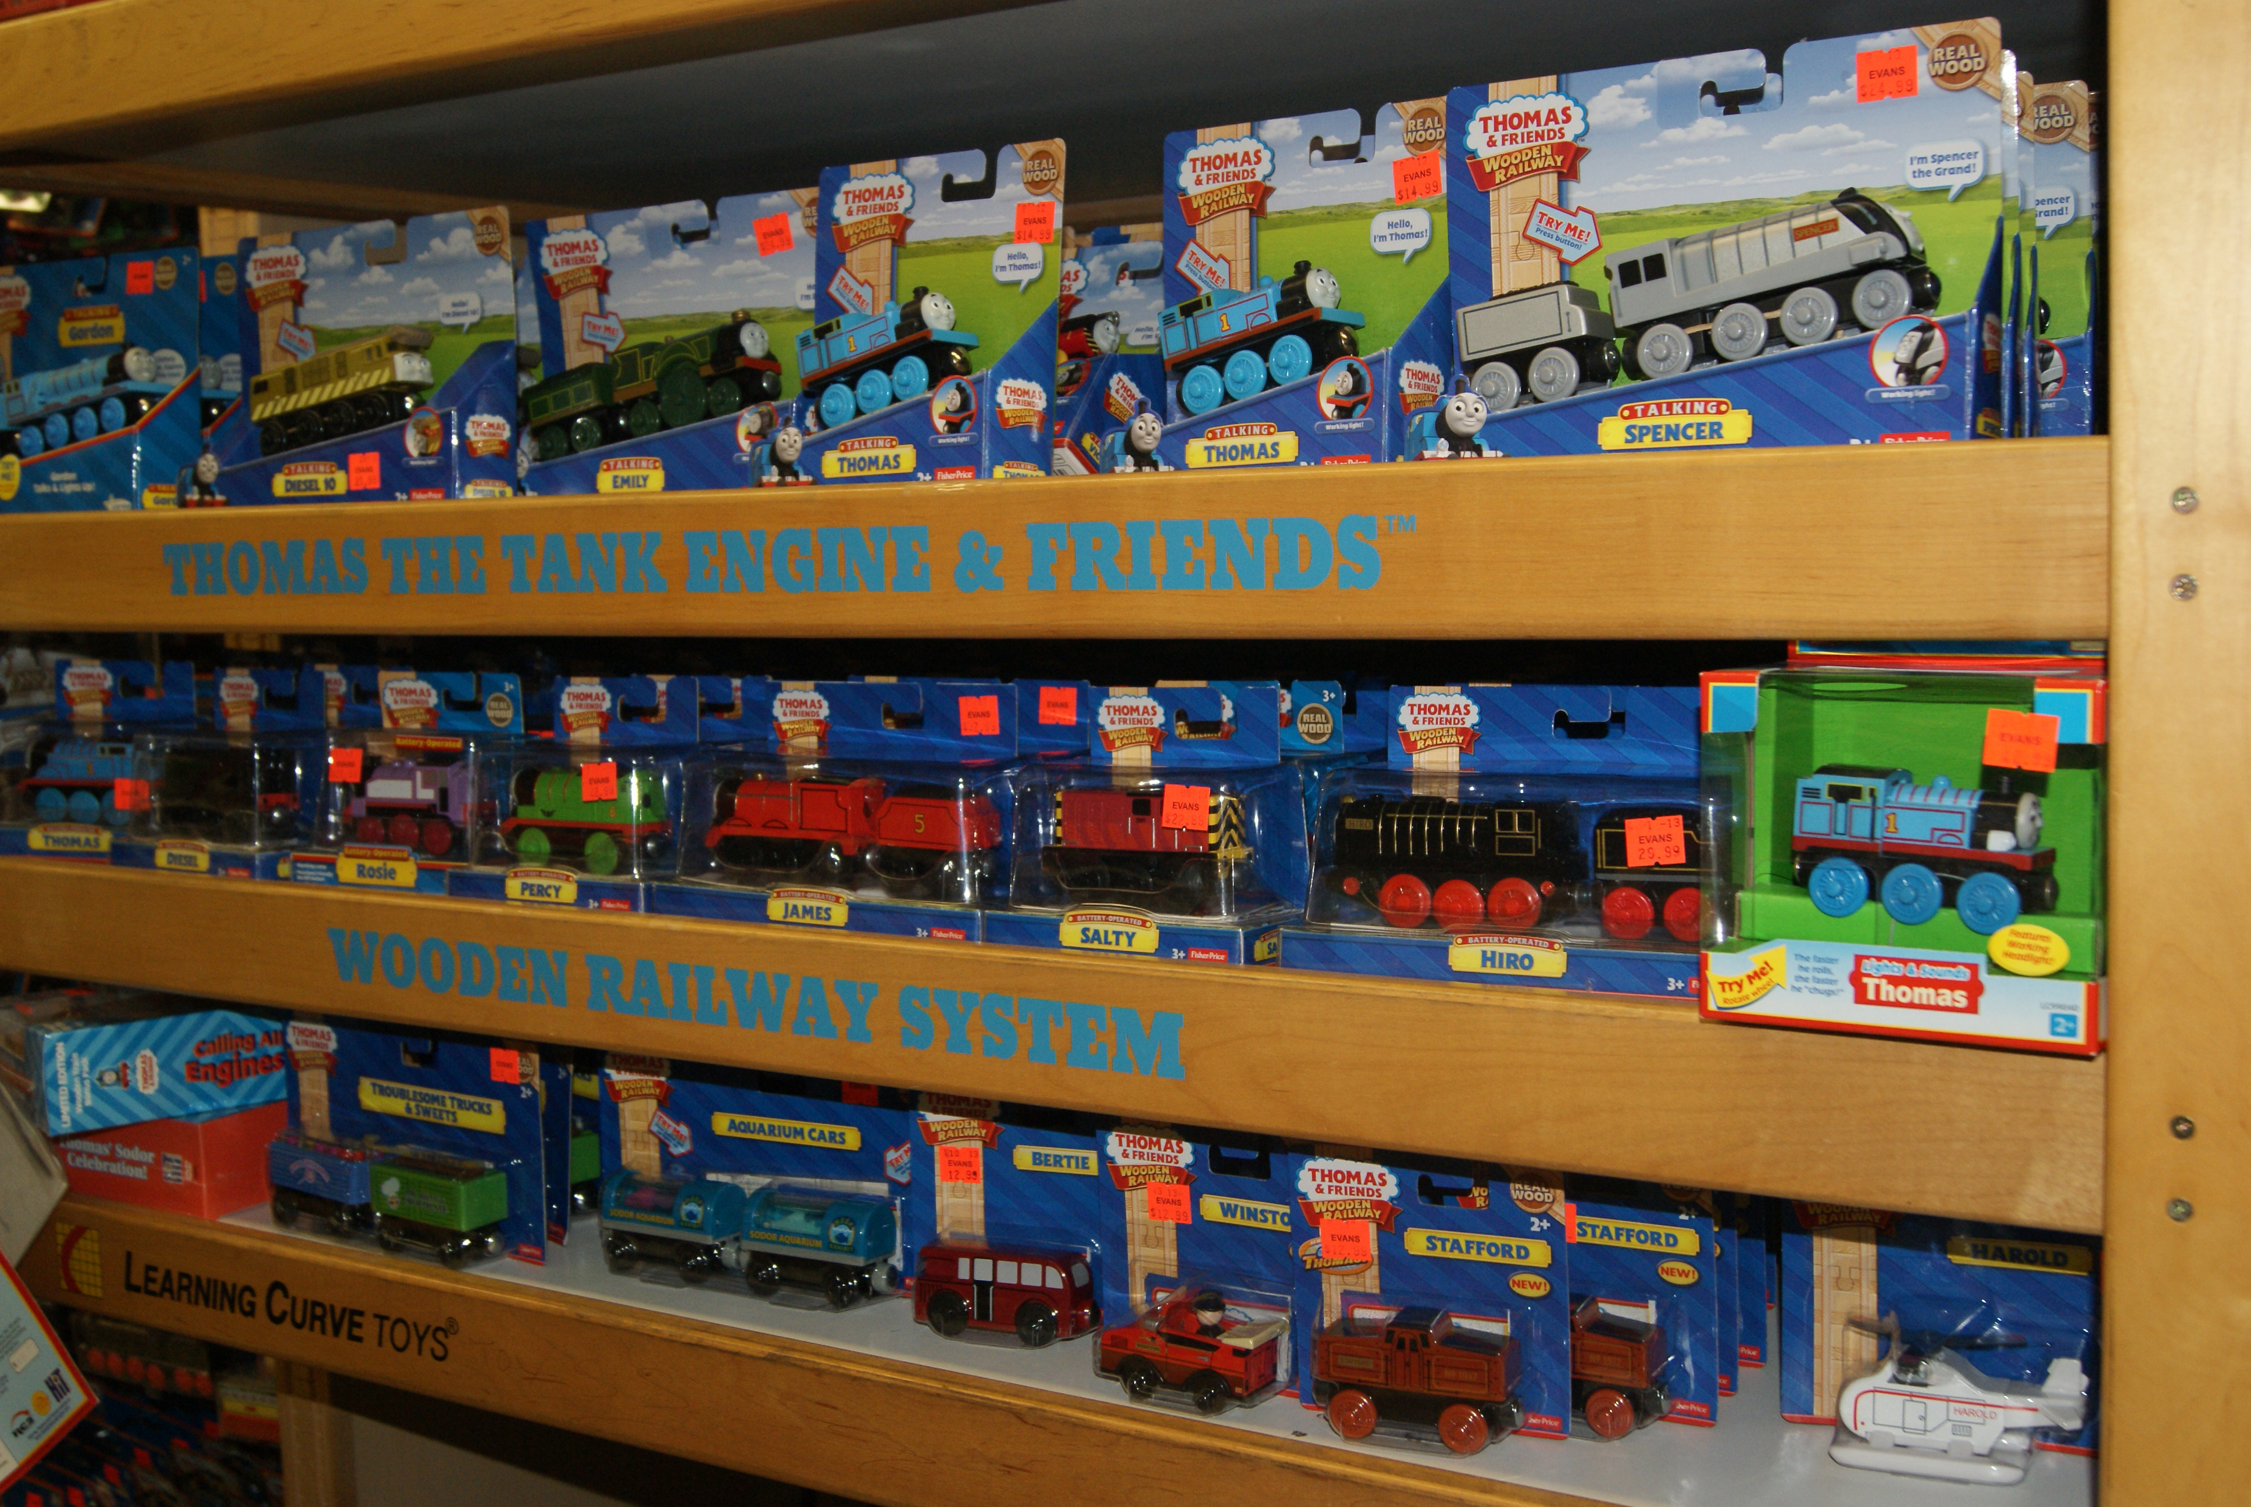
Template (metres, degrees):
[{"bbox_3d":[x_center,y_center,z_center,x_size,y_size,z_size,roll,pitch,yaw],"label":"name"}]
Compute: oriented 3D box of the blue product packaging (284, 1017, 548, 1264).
[{"bbox_3d":[-0.346,0.180,1.136,0.174,0.102,0.035,2,6,34],"label":"blue product packaging"}]

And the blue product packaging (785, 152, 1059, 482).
[{"bbox_3d":[-0.095,-0.182,1.014,0.127,0.140,0.047,3,4,34],"label":"blue product packaging"}]

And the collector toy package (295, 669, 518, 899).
[{"bbox_3d":[-0.329,0.011,1.121,0.113,0.091,0.053,2,9,32],"label":"collector toy package"}]

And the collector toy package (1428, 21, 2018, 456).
[{"bbox_3d":[0.190,-0.166,0.822,0.194,0.136,0.048,2,9,32],"label":"collector toy package"}]

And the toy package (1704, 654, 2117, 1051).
[{"bbox_3d":[0.245,0.026,0.749,0.114,0.106,0.077,2,9,32],"label":"toy package"}]

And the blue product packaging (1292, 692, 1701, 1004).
[{"bbox_3d":[0.139,0.027,0.823,0.170,0.093,0.055,2,9,32],"label":"blue product packaging"}]

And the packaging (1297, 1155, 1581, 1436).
[{"bbox_3d":[0.102,0.195,0.863,0.101,0.102,0.037,0,8,23],"label":"packaging"}]

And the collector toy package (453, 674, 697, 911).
[{"bbox_3d":[-0.255,0.017,1.139,0.119,0.101,0.057,2,8,30],"label":"collector toy package"}]

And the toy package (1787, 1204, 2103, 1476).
[{"bbox_3d":[0.294,0.203,0.890,0.112,0.114,0.040,0,8,22],"label":"toy package"}]

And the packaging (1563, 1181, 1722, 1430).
[{"bbox_3d":[0.168,0.204,0.935,0.108,0.111,0.035,1,8,27],"label":"packaging"}]

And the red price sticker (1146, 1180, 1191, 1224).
[{"bbox_3d":[0.018,0.185,1.003,0.020,0.016,0.001,0,7,30],"label":"red price sticker"}]

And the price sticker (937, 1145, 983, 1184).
[{"bbox_3d":[-0.073,0.183,1.088,0.020,0.016,0.001,-1,5,22],"label":"price sticker"}]

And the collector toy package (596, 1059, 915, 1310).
[{"bbox_3d":[-0.168,0.182,1.057,0.173,0.102,0.036,1,7,27],"label":"collector toy package"}]

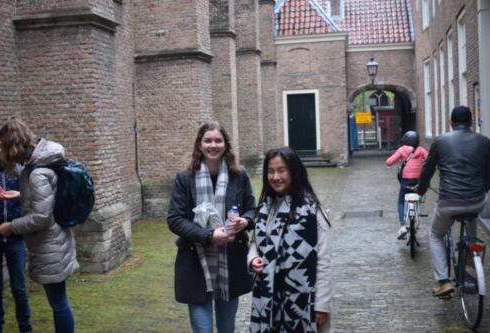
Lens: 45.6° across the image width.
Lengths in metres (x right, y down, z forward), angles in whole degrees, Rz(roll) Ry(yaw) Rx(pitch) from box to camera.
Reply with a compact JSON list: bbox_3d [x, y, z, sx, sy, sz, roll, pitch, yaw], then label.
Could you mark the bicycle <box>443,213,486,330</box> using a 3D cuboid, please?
[{"bbox_3d":[1.865,0.710,5.054,0.600,1.080,1.800,-1,4,10],"label":"bicycle"}]

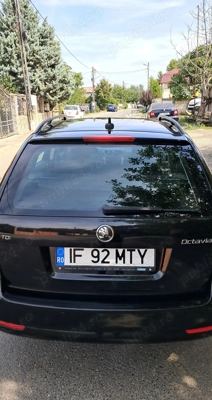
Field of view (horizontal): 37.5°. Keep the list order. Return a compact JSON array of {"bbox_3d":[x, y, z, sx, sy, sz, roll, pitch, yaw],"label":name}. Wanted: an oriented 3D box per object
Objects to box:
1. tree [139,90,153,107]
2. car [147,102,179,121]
[{"bbox_3d":[5.243,-12.639,41.101,1.900,3.000,1.900,0,17,0],"label":"tree"},{"bbox_3d":[3.533,-5.444,20.189,1.730,1.440,4.500,1,17,3],"label":"car"}]

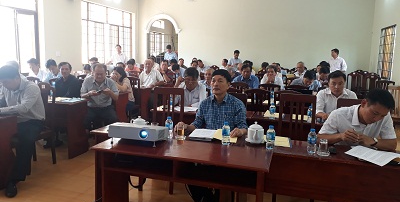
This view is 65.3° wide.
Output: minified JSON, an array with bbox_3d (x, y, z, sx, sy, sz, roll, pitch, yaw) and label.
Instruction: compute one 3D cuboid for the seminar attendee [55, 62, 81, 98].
[{"bbox_3d":[-2.092,0.047,4.766,0.500,1.260,0.780,1,8,-2],"label":"seminar attendee"}]

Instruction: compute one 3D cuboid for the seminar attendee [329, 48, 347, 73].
[{"bbox_3d":[3.294,-0.434,7.679,0.320,1.660,0.500,-4,10,-36],"label":"seminar attendee"}]

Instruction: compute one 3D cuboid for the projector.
[{"bbox_3d":[-0.451,0.239,2.349,0.367,0.088,0.250,4,-2,14],"label":"projector"}]

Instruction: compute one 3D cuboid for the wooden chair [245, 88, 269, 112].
[{"bbox_3d":[0.694,0.352,4.095,0.400,0.980,0.460,4,9,17],"label":"wooden chair"}]

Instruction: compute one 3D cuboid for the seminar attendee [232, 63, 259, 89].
[{"bbox_3d":[0.873,-0.080,6.110,0.530,1.280,0.780,4,8,14],"label":"seminar attendee"}]

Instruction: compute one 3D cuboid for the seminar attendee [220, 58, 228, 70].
[{"bbox_3d":[0.753,-0.637,9.732,0.480,1.280,0.680,9,11,42],"label":"seminar attendee"}]

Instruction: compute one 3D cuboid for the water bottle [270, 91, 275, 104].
[{"bbox_3d":[1.073,-0.055,4.581,0.062,0.178,0.062,4,9,17],"label":"water bottle"}]

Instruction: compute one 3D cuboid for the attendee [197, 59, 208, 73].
[{"bbox_3d":[0.036,-0.557,9.268,0.480,1.280,0.760,5,9,23],"label":"attendee"}]

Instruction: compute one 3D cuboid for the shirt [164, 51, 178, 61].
[{"bbox_3d":[-0.919,-1.189,9.839,0.470,0.680,0.270,3,8,9],"label":"shirt"}]

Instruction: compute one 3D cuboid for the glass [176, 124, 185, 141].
[{"bbox_3d":[-0.152,0.247,2.484,0.066,0.113,0.066,4,9,17],"label":"glass"}]

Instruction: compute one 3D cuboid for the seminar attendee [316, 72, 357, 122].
[{"bbox_3d":[1.540,0.303,3.574,0.510,1.280,0.800,4,9,15],"label":"seminar attendee"}]

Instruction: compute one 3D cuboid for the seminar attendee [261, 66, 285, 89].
[{"bbox_3d":[1.321,-0.011,5.779,0.500,1.260,0.780,4,9,17],"label":"seminar attendee"}]

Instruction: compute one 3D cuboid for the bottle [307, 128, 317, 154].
[{"bbox_3d":[0.795,0.283,2.205,0.062,0.174,0.062,4,9,17],"label":"bottle"}]

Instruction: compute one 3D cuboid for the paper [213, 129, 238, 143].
[{"bbox_3d":[0.224,0.292,2.612,0.210,0.005,0.297,3,9,9],"label":"paper"}]

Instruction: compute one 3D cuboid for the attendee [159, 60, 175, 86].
[{"bbox_3d":[-0.734,-0.227,6.827,0.500,1.270,0.750,3,8,11],"label":"attendee"}]

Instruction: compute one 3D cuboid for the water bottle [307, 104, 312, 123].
[{"bbox_3d":[1.153,0.135,3.275,0.062,0.178,0.062,4,9,17],"label":"water bottle"}]

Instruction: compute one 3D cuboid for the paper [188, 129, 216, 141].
[{"bbox_3d":[0.047,0.287,2.556,0.210,0.015,0.297,3,8,14],"label":"paper"}]

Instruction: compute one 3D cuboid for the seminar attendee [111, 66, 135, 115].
[{"bbox_3d":[-1.302,-0.037,5.622,0.500,1.180,0.700,7,10,32],"label":"seminar attendee"}]

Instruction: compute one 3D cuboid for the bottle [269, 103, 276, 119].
[{"bbox_3d":[0.796,0.109,3.393,0.063,0.172,0.063,4,9,17],"label":"bottle"}]

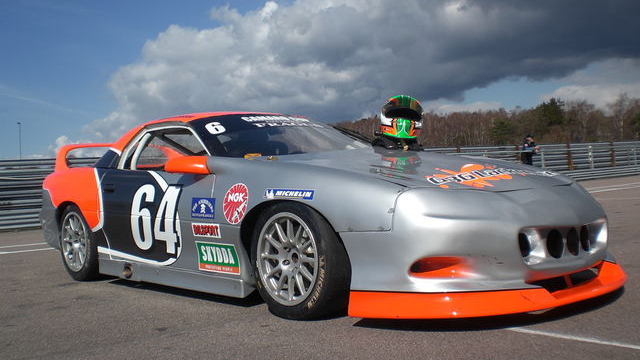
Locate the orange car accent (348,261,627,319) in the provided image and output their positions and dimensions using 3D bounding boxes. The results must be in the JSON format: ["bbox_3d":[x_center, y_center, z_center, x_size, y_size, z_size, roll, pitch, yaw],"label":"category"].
[{"bbox_3d":[1.071,0.522,3.492,1.880,0.135,0.745,-4,1,-44],"label":"orange car accent"}]

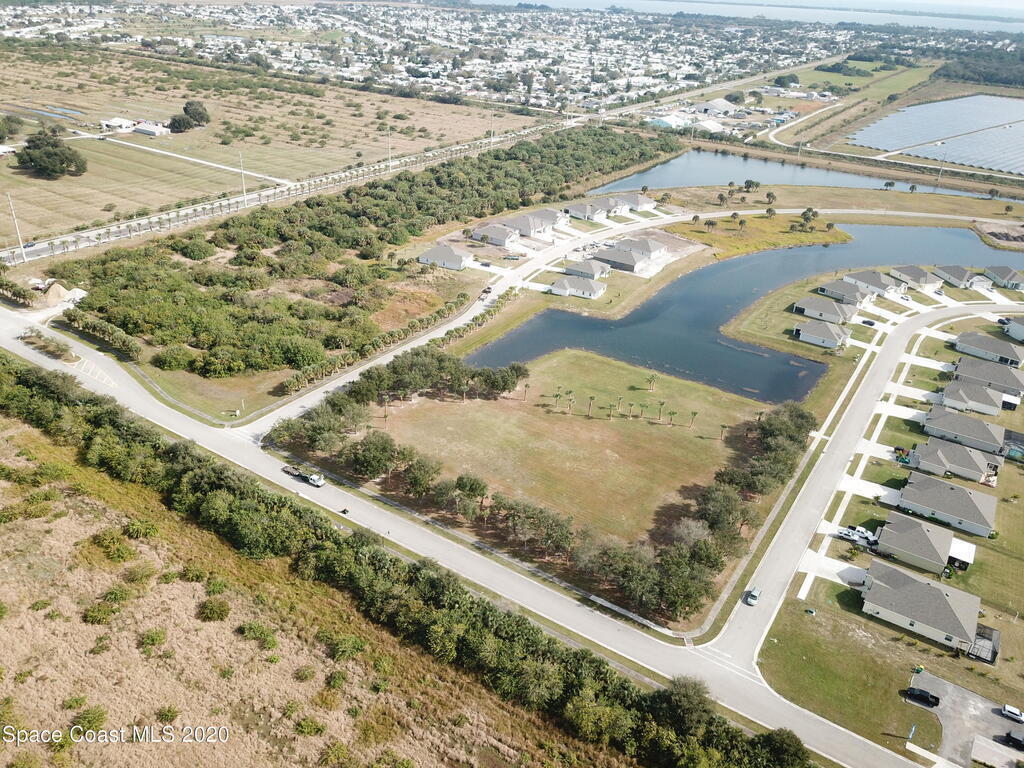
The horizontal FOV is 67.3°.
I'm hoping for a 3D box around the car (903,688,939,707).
[{"bbox_3d":[71.090,53.770,132.650,4.990,1.780,1.900,18,31,27],"label":"car"}]

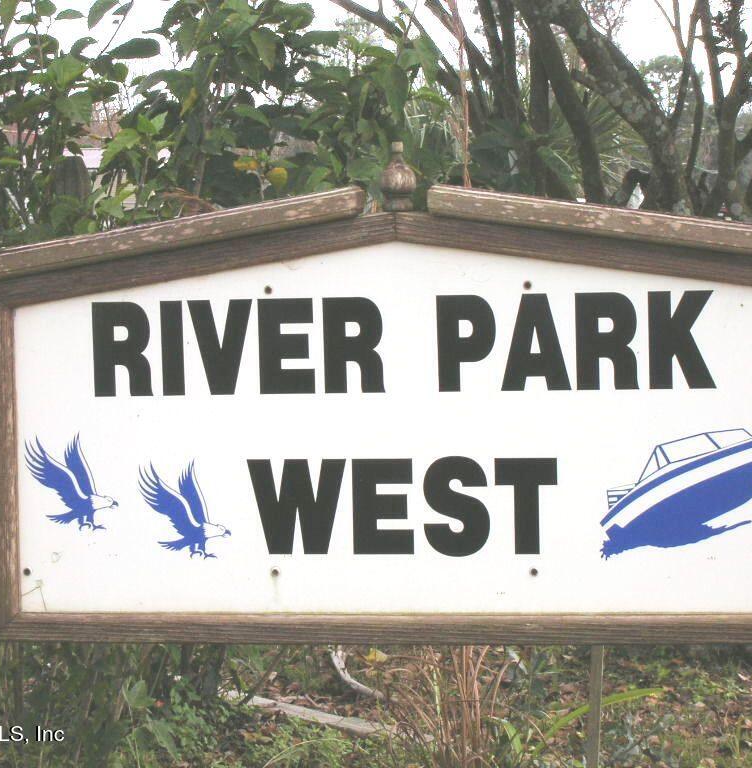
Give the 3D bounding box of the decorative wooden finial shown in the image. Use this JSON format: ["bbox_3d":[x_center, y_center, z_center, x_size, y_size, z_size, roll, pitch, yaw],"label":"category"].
[{"bbox_3d":[0.033,-0.303,4.400,0.052,0.102,0.052,-1,4,0],"label":"decorative wooden finial"}]

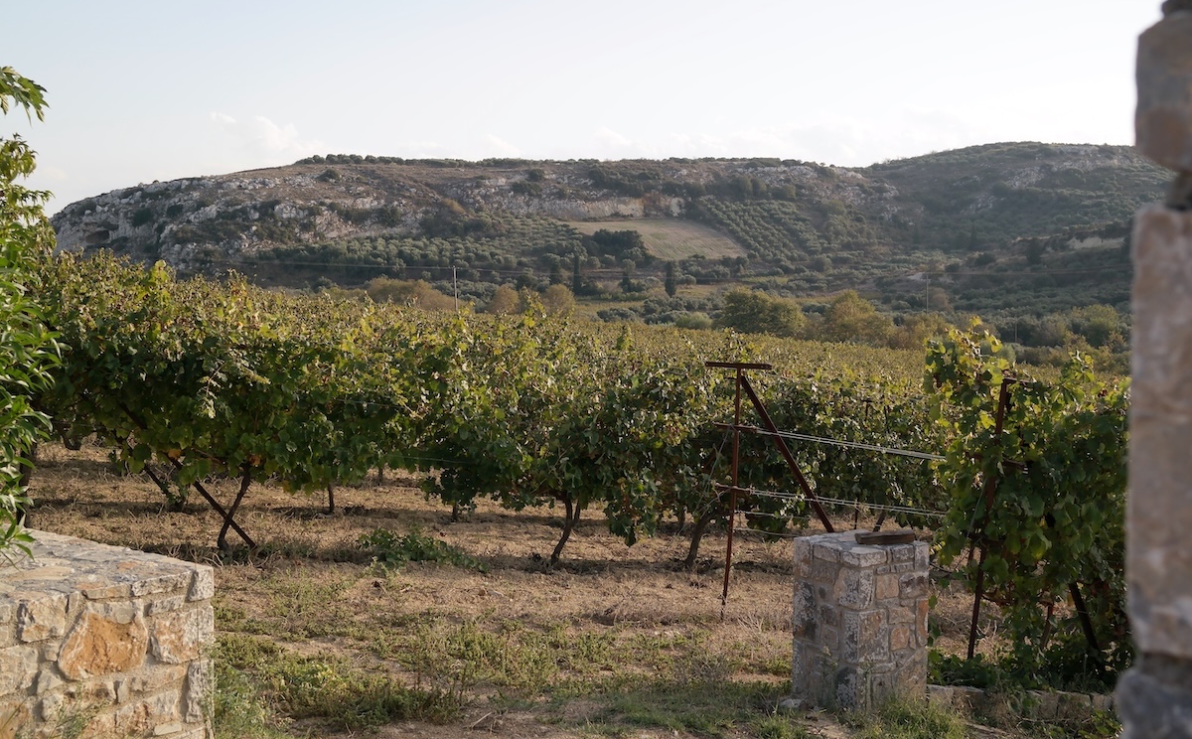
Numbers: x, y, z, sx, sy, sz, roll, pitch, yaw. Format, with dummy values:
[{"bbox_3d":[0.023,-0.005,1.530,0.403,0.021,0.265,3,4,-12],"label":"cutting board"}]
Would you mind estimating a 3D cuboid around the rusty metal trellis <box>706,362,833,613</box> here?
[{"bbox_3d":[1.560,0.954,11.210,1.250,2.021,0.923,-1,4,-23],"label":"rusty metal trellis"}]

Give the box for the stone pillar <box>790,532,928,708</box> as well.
[{"bbox_3d":[1.560,1.476,8.389,0.553,0.930,0.548,-2,4,-34],"label":"stone pillar"}]

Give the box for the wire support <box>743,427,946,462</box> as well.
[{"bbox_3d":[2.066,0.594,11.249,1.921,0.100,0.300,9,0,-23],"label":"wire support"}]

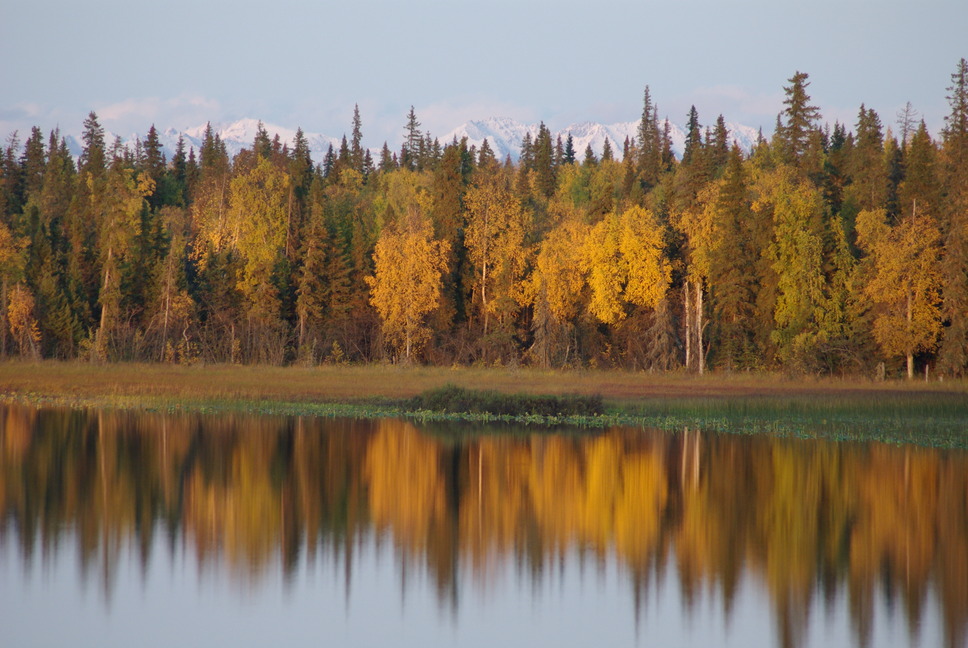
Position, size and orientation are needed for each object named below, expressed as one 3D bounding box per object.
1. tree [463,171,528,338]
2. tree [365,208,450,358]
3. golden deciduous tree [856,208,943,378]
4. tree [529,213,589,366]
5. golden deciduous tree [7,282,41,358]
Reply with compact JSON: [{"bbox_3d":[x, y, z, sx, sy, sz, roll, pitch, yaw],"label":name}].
[{"bbox_3d":[0.598,-3.354,378.000,3.360,9.260,3.200,1,0,0],"label":"tree"},{"bbox_3d":[-3.894,-1.909,370.000,4.090,7.740,3.890,1,0,0],"label":"tree"},{"bbox_3d":[18.864,-1.385,330.000,3.830,7.720,3.640,1,0,0],"label":"golden deciduous tree"},{"bbox_3d":[3.710,-1.619,362.000,3.120,7.470,2.970,1,0,0],"label":"tree"},{"bbox_3d":[-23.948,-0.182,378.000,1.730,3.950,1.650,1,0,0],"label":"golden deciduous tree"}]

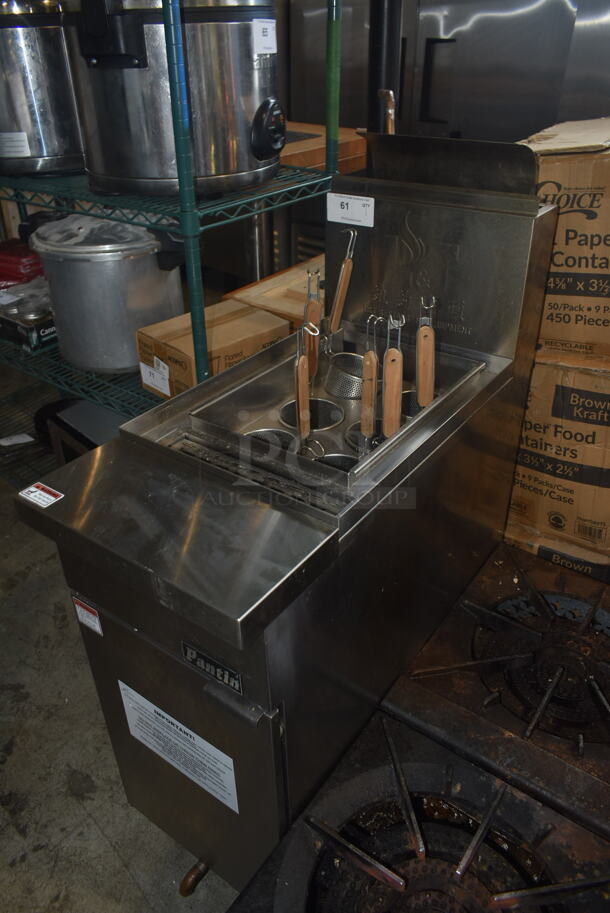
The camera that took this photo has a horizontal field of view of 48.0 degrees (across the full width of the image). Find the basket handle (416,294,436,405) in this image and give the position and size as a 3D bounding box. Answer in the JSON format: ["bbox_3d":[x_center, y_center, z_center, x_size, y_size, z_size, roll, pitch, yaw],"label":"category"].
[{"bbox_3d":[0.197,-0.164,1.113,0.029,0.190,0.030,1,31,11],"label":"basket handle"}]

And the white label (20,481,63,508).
[{"bbox_3d":[-0.359,0.053,0.934,0.058,0.004,0.034,20,38,31],"label":"white label"}]

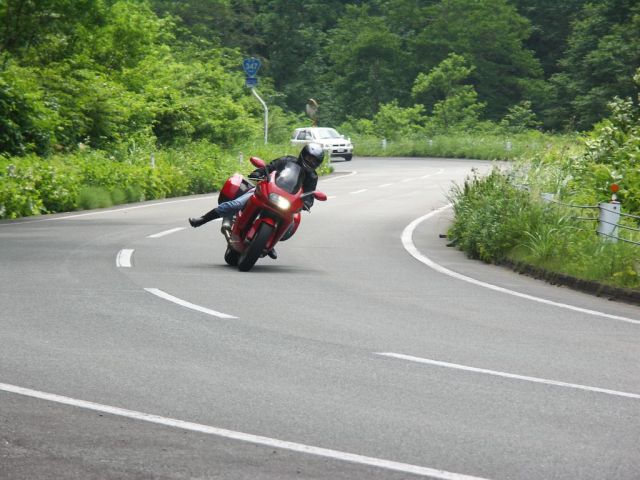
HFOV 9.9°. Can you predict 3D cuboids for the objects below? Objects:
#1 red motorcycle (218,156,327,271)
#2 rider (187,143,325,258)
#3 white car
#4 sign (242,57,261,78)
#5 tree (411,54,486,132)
[{"bbox_3d":[-0.548,-0.244,36.900,0.880,1.200,2.070,29,-2,-7],"label":"red motorcycle"},{"bbox_3d":[-0.574,-0.495,37.000,1.070,1.250,0.900,24,-1,-7],"label":"rider"},{"bbox_3d":[0.097,-4.659,180.000,1.710,1.610,4.400,-1,2,-21],"label":"white car"},{"bbox_3d":[-1.876,-4.698,101.000,0.480,0.520,0.060,0,2,2],"label":"sign"},{"bbox_3d":[7.228,-8.128,208.000,4.000,5.000,3.800,0,2,0],"label":"tree"}]

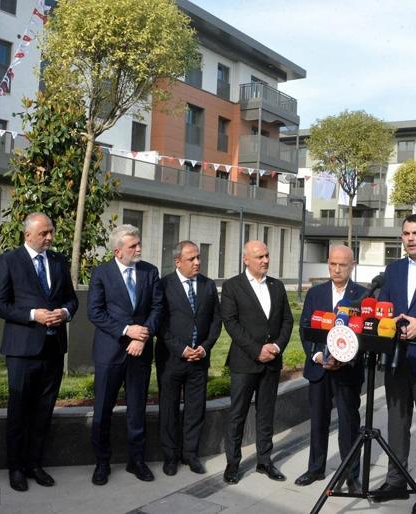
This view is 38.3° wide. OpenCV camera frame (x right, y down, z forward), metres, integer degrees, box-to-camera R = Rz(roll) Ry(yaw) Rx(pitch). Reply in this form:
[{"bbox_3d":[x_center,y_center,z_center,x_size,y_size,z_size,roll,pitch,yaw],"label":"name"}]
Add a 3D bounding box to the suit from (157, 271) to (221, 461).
[{"bbox_3d":[-0.136,0.779,4.300,0.500,1.350,0.340,2,0,-25],"label":"suit"}]

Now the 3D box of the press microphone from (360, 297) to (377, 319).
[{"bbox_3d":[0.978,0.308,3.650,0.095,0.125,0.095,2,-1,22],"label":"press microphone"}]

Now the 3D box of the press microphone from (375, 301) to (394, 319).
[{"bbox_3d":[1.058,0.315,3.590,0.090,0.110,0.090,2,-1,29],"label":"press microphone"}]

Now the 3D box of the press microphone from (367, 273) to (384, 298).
[{"bbox_3d":[0.982,0.172,3.500,0.070,0.180,0.070,13,-25,17],"label":"press microphone"}]

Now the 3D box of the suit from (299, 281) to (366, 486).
[{"bbox_3d":[0.883,0.855,4.180,0.520,1.430,0.360,2,-1,14],"label":"suit"}]

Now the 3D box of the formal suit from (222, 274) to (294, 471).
[{"bbox_3d":[0.351,0.795,4.250,0.530,1.410,0.360,2,-1,-19],"label":"formal suit"}]

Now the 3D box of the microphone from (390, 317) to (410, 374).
[{"bbox_3d":[1.144,0.535,3.580,0.075,0.310,0.085,8,-6,24],"label":"microphone"}]

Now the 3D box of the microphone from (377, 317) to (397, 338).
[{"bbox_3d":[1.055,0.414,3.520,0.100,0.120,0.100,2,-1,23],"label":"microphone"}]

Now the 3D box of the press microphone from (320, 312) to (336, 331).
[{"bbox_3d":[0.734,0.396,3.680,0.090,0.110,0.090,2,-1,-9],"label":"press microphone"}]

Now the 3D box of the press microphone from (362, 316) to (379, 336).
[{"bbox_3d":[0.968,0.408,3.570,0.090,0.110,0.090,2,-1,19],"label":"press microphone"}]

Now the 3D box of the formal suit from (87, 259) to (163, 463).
[{"bbox_3d":[-0.571,0.724,4.150,0.540,1.430,0.360,2,-1,-25],"label":"formal suit"}]

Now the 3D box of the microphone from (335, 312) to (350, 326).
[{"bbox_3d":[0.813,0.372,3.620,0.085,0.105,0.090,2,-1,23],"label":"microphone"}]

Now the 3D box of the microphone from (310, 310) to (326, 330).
[{"bbox_3d":[0.661,0.382,3.600,0.090,0.115,0.090,2,0,21],"label":"microphone"}]

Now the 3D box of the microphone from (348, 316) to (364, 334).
[{"bbox_3d":[0.854,0.391,3.470,0.090,0.120,0.090,2,0,21],"label":"microphone"}]

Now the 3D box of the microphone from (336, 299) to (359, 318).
[{"bbox_3d":[0.827,0.305,3.550,0.120,0.130,0.110,2,0,21],"label":"microphone"}]

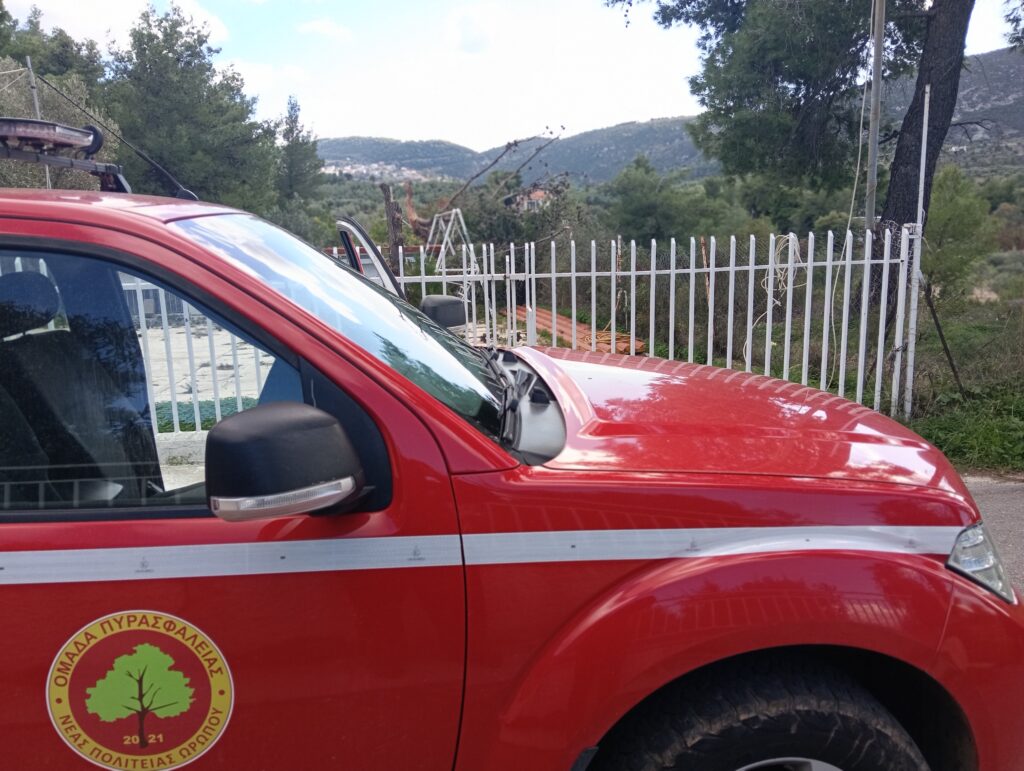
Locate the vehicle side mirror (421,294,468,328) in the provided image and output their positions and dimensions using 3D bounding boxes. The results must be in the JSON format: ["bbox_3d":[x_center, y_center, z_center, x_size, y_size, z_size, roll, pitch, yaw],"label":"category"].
[{"bbox_3d":[-0.305,-0.314,3.510,0.215,0.180,0.130,-6,12,-27],"label":"vehicle side mirror"}]

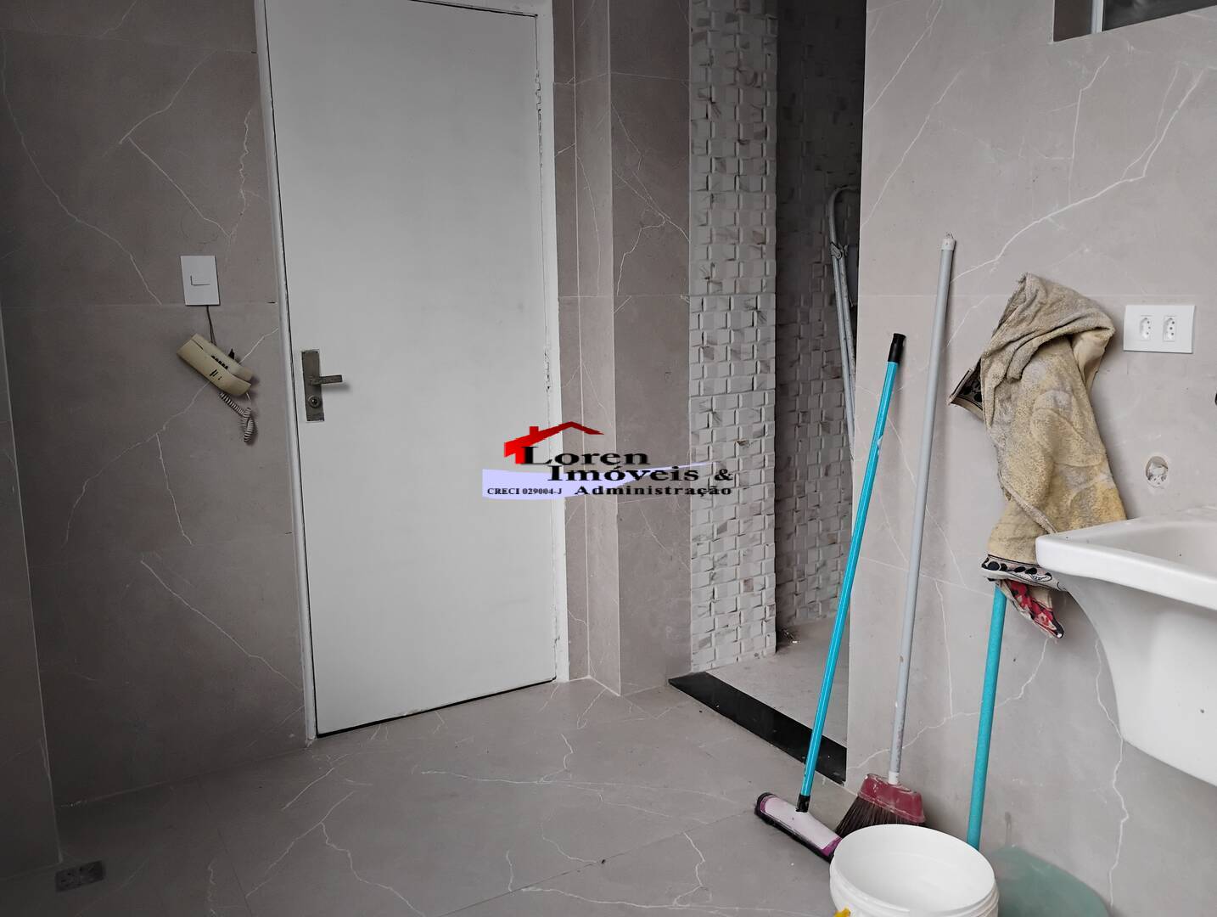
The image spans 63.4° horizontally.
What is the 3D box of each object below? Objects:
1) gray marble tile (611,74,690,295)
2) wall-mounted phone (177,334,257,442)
[{"bbox_3d":[0.118,-0.767,2.819,0.266,0.600,0.014,-6,11,-30],"label":"gray marble tile"},{"bbox_3d":[-0.956,-0.172,2.413,0.172,0.262,0.080,-6,11,-30],"label":"wall-mounted phone"}]

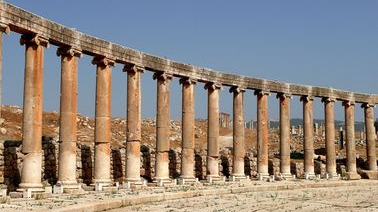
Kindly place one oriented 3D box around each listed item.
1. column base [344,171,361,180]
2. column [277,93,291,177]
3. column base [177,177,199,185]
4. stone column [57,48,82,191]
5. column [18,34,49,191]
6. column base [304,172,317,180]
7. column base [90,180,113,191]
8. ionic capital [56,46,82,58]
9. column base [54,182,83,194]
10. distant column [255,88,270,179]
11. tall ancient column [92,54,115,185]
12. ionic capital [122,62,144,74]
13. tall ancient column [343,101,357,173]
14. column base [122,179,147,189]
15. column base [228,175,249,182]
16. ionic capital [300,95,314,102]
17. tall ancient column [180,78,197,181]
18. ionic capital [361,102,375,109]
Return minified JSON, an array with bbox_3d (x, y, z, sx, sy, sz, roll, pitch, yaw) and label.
[{"bbox_3d":[14.182,5.993,52.123,1.020,0.625,1.020,3,-7,-34],"label":"column base"},{"bbox_3d":[7.485,2.282,46.723,0.950,6.413,0.950,5,-8,-43],"label":"column"},{"bbox_3d":[-0.037,4.623,37.542,1.000,0.481,1.000,-4,-7,34],"label":"column base"},{"bbox_3d":[-5.531,0.547,27.560,0.950,6.413,0.950,0,-5,0],"label":"stone column"},{"bbox_3d":[-6.093,0.304,23.576,1.050,6.160,1.080,-2,-6,18],"label":"column"},{"bbox_3d":[9.439,5.513,46.895,1.000,0.520,1.000,5,-7,-43],"label":"column base"},{"bbox_3d":[-4.091,3.718,28.457,1.150,0.450,1.150,-3,-6,25],"label":"column base"},{"bbox_3d":[-5.555,-2.420,27.845,0.820,0.450,0.920,-3,-6,21],"label":"ionic capital"},{"bbox_3d":[-5.206,3.478,25.888,1.150,0.450,1.150,-2,-6,22],"label":"column base"},{"bbox_3d":[5.320,2.022,43.068,0.950,6.233,0.950,0,-5,0],"label":"distant column"},{"bbox_3d":[-4.307,0.781,30.094,0.950,6.413,0.950,0,-5,0],"label":"tall ancient column"},{"bbox_3d":[-2.918,-2.020,32.158,0.820,0.450,0.900,-3,-6,29],"label":"ionic capital"},{"bbox_3d":[13.774,2.610,51.085,0.950,6.099,0.950,4,-7,-39],"label":"tall ancient column"},{"bbox_3d":[-2.791,3.931,30.746,1.150,0.450,1.150,-3,-6,28],"label":"column base"},{"bbox_3d":[3.406,4.915,40.660,1.000,0.520,1.000,-4,-7,40],"label":"column base"},{"bbox_3d":[9.437,-0.553,47.440,0.900,0.450,0.820,5,-7,-43],"label":"ionic capital"},{"bbox_3d":[-0.020,1.434,35.701,1.050,6.160,1.080,0,-5,0],"label":"tall ancient column"},{"bbox_3d":[15.599,0.082,52.357,0.950,0.410,0.800,4,-7,-38],"label":"ionic capital"}]

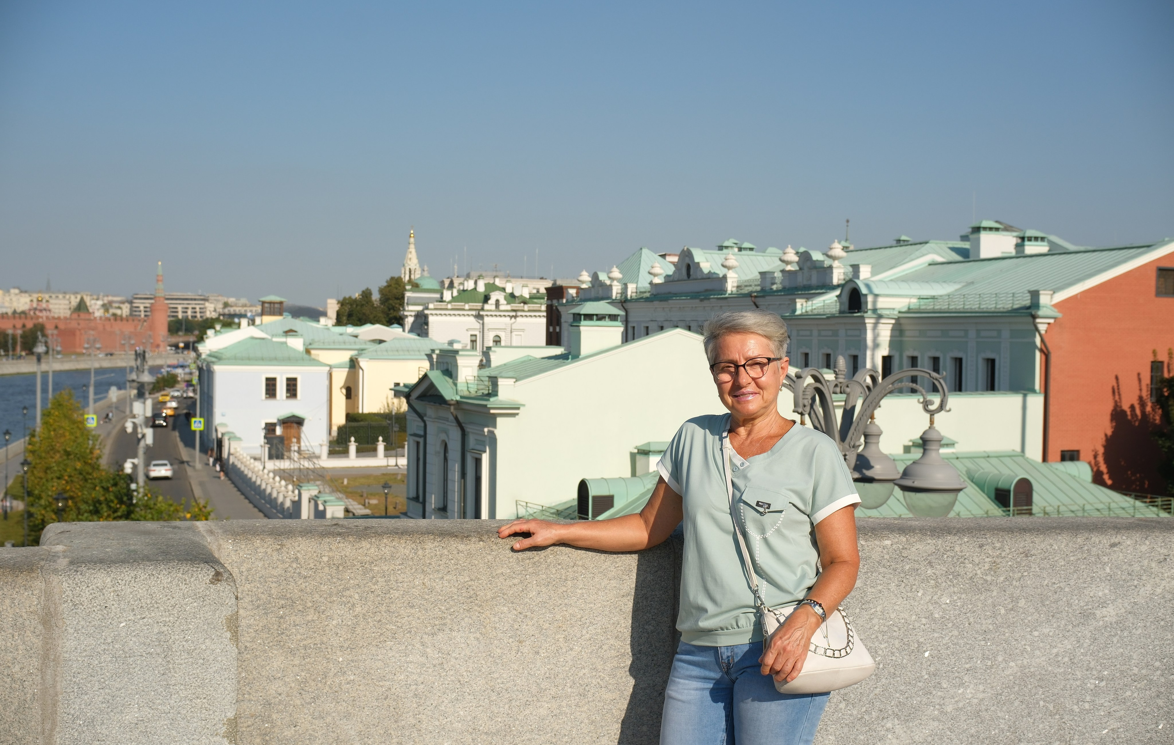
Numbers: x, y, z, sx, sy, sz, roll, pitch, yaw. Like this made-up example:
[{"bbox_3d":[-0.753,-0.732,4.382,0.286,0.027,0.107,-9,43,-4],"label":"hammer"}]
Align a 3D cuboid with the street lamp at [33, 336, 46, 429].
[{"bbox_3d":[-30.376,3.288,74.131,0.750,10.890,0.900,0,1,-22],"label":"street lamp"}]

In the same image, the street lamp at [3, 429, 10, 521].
[{"bbox_3d":[-35.066,6.123,80.865,0.450,5.380,0.450,0,1,-23],"label":"street lamp"}]

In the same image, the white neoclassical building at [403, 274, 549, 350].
[{"bbox_3d":[-21.795,-6.515,261.926,26.000,22.500,22.000,1,1,-9],"label":"white neoclassical building"}]

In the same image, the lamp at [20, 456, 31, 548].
[{"bbox_3d":[-26.043,6.687,62.065,0.470,5.390,0.470,0,1,-23],"label":"lamp"}]

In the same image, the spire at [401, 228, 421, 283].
[{"bbox_3d":[-57.938,-37.310,440.252,6.800,21.000,6.800,0,1,-10],"label":"spire"}]

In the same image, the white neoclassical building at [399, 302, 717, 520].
[{"bbox_3d":[0.451,3.833,53.107,13.000,12.400,12.800,0,1,-22],"label":"white neoclassical building"}]

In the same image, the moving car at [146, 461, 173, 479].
[{"bbox_3d":[-33.642,7.503,105.516,1.840,1.460,4.800,0,1,-18],"label":"moving car"}]

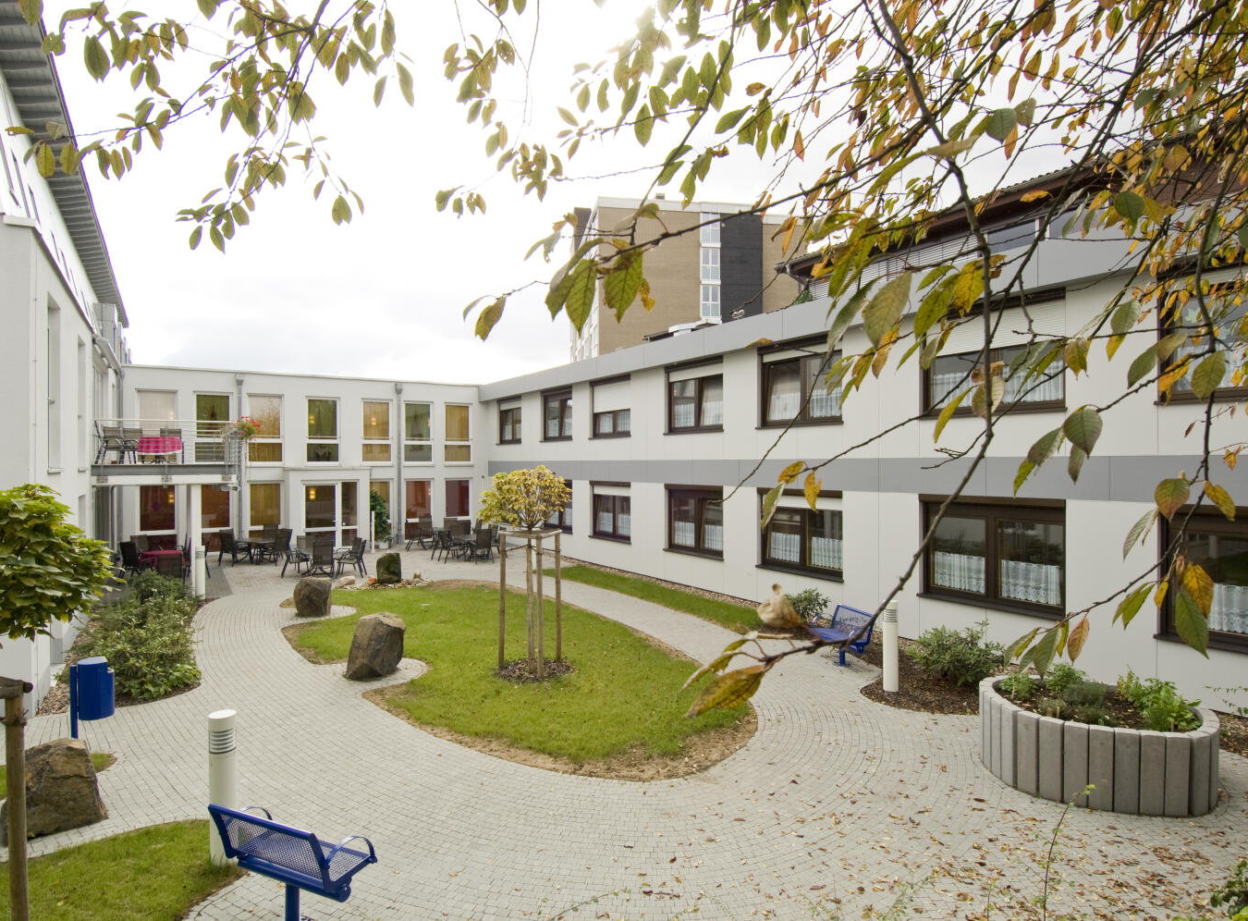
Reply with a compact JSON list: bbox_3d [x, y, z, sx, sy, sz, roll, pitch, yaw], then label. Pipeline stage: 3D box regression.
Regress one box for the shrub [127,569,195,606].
[{"bbox_3d":[-9.800,2.625,14.734,1.380,0.730,1.200,0,0,-33],"label":"shrub"}]

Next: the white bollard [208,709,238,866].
[{"bbox_3d":[-3.103,2.544,5.384,0.190,1.155,0.190,0,0,0],"label":"white bollard"}]

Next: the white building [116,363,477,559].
[{"bbox_3d":[-13.000,0.023,28.300,12.200,6.100,8.000,0,0,-33],"label":"white building"}]

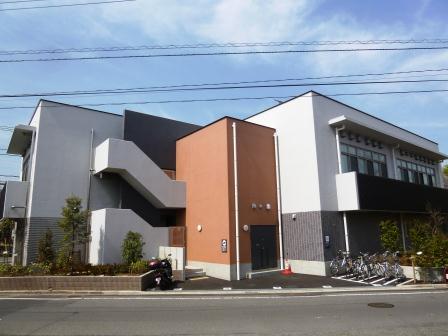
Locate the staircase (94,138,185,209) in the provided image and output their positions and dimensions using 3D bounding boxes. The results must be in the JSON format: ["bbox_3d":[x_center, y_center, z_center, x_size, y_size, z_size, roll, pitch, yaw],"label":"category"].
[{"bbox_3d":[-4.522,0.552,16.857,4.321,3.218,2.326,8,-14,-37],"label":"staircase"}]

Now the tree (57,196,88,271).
[{"bbox_3d":[-6.595,2.873,13.520,1.340,3.219,1.280,8,-14,-37],"label":"tree"}]

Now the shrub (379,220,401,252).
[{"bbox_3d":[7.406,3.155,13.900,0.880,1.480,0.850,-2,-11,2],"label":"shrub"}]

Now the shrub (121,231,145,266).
[{"bbox_3d":[-4.040,3.579,13.714,1.020,1.564,0.980,8,-14,-37],"label":"shrub"}]

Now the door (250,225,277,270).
[{"bbox_3d":[1.966,3.826,15.073,1.768,2.086,0.117,8,-14,-37],"label":"door"}]

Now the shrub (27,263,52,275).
[{"bbox_3d":[-7.574,4.113,12.750,1.000,0.500,0.700,-2,-11,2],"label":"shrub"}]

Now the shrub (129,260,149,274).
[{"bbox_3d":[-3.474,4.066,12.664,0.780,0.528,0.720,8,-14,-37],"label":"shrub"}]

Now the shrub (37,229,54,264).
[{"bbox_3d":[-7.758,3.455,13.500,0.720,1.650,0.720,-2,-11,2],"label":"shrub"}]

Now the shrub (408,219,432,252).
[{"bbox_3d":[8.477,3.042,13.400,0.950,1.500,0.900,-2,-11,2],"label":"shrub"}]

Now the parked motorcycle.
[{"bbox_3d":[-2.296,3.809,11.611,0.800,1.170,2.000,0,-11,-7],"label":"parked motorcycle"}]

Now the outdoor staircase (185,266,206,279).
[{"bbox_3d":[-1.453,4.584,13.608,1.150,0.370,0.750,7,-14,-38],"label":"outdoor staircase"}]

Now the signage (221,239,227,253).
[{"bbox_3d":[-0.028,3.256,12.879,0.040,0.560,0.330,7,-14,-38],"label":"signage"}]

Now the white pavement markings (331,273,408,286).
[{"bbox_3d":[5.173,3.981,11.188,2.119,0.040,2.394,9,-15,-43],"label":"white pavement markings"}]

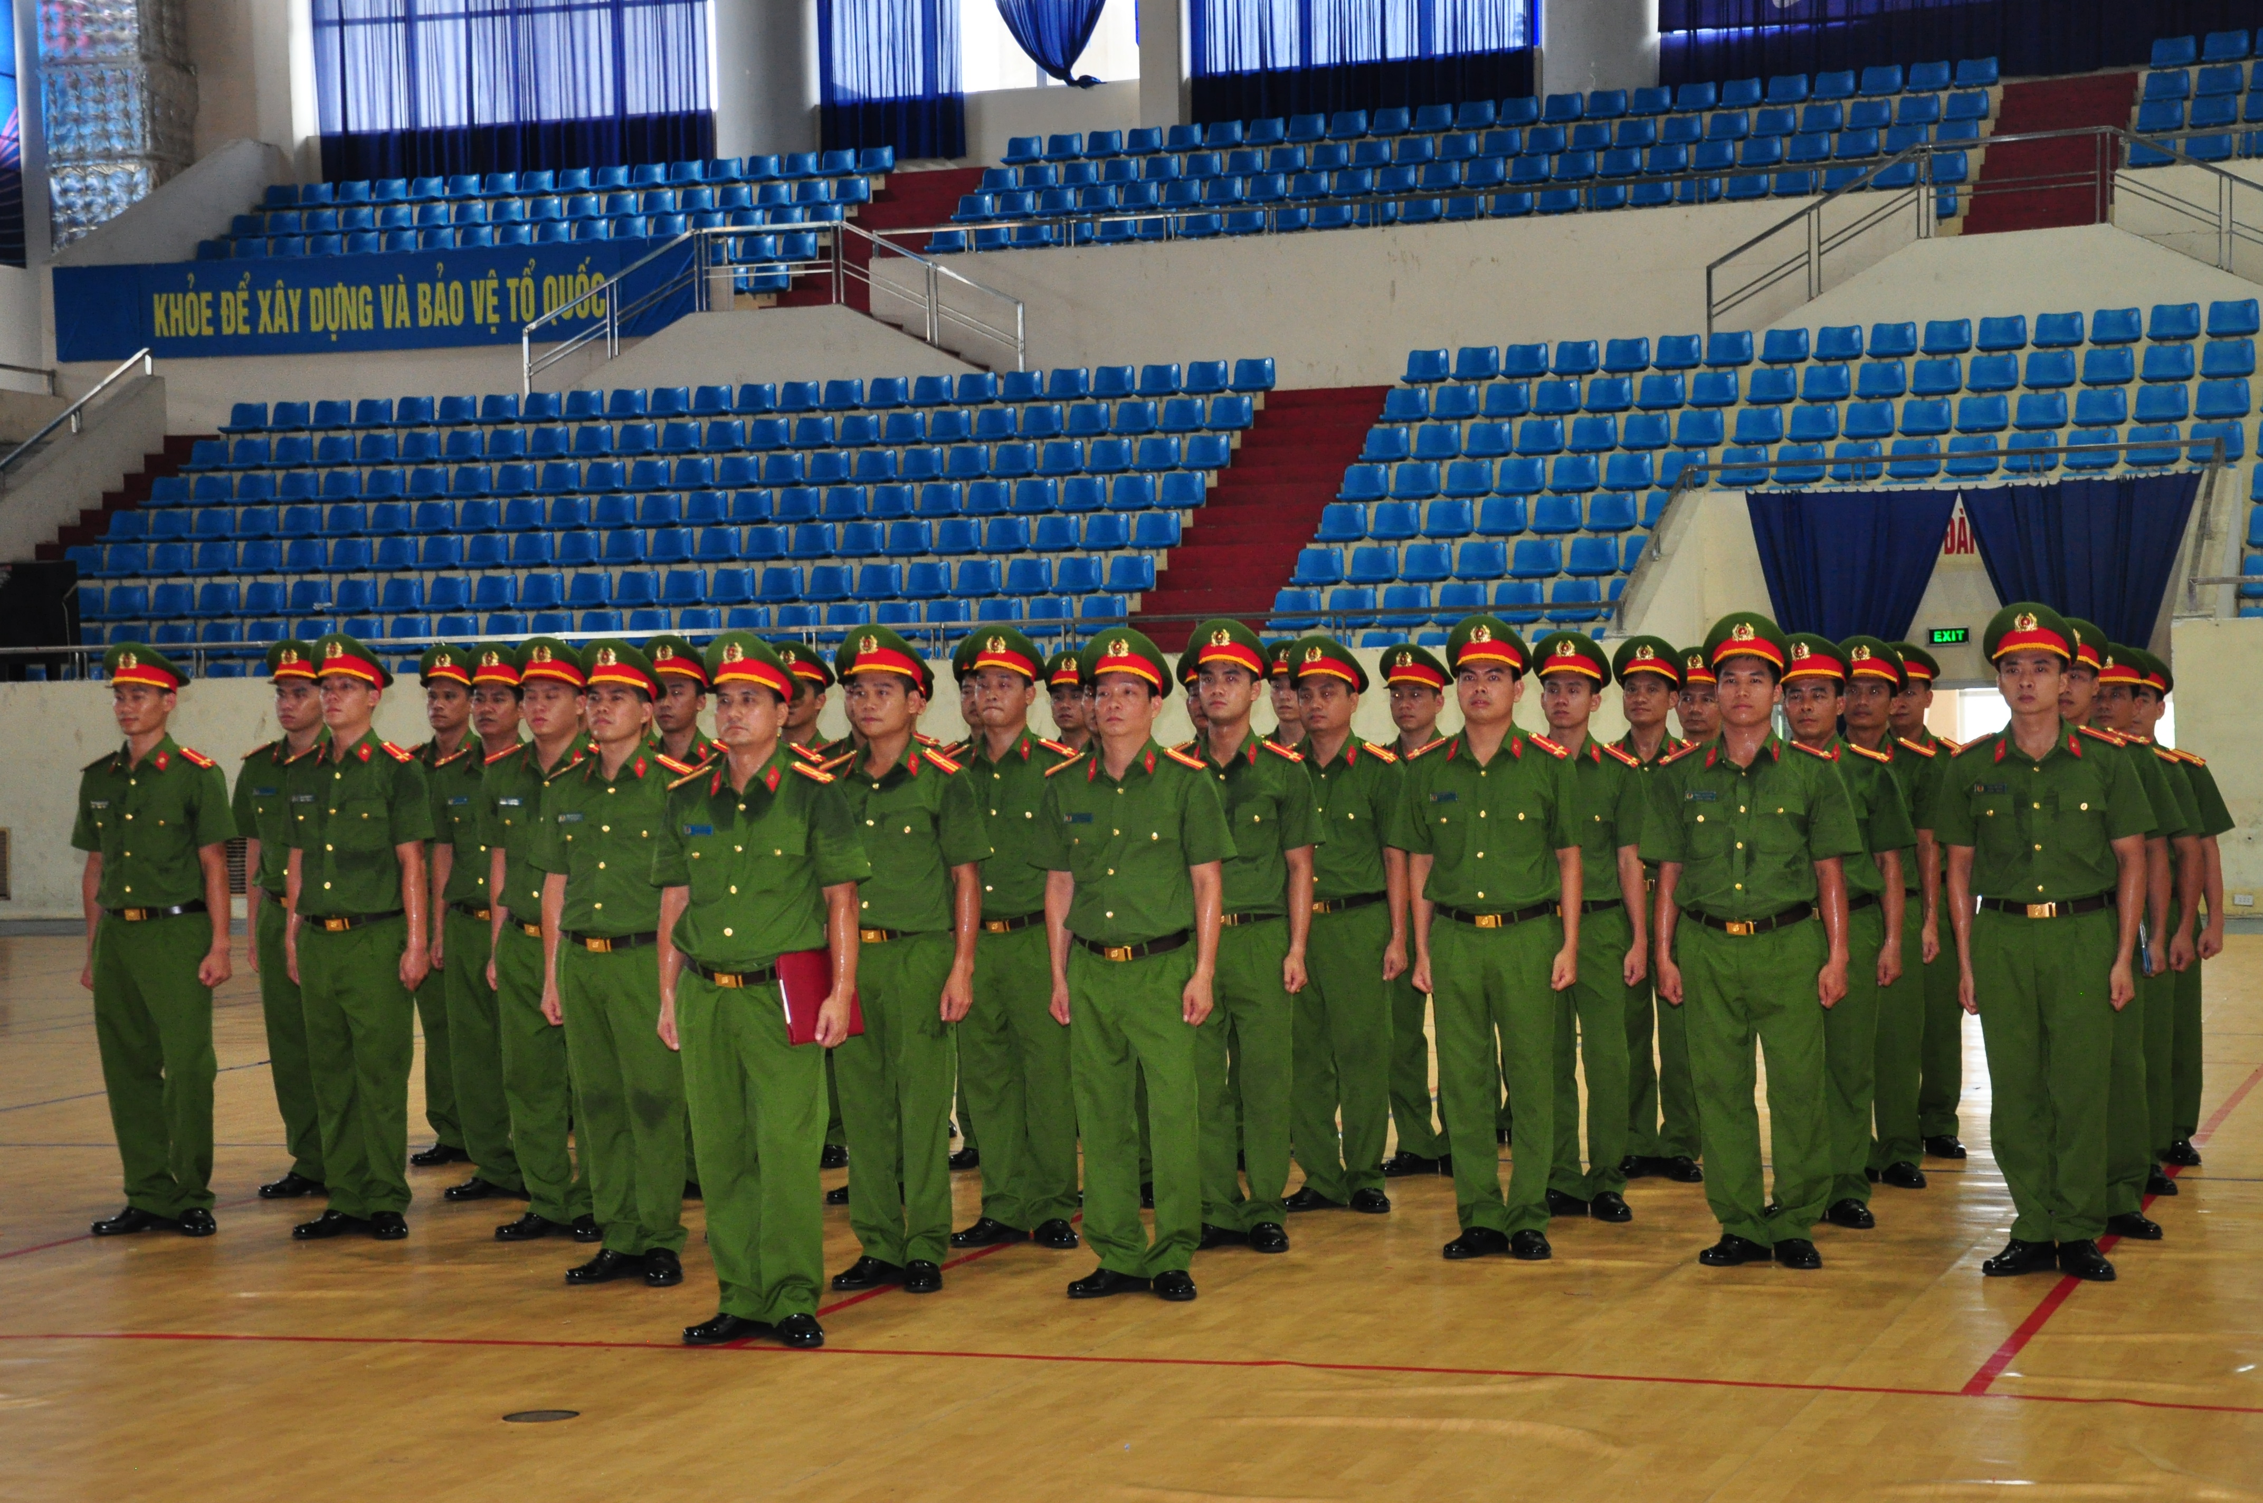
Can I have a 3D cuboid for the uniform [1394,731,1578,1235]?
[{"bbox_3d":[1.012,0.653,11.235,0.530,1.416,0.290,-1,0,19],"label":"uniform"}]

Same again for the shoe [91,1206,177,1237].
[{"bbox_3d":[-3.142,1.465,12.495,0.285,0.100,0.102,-1,0,-40],"label":"shoe"}]

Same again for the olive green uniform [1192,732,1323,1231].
[{"bbox_3d":[0.304,0.663,11.450,0.550,1.443,0.300,-1,0,20],"label":"olive green uniform"}]

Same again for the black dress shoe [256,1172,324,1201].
[{"bbox_3d":[-2.801,1.430,13.222,0.102,0.102,0.285,-1,0,43],"label":"black dress shoe"}]

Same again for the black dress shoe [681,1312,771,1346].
[{"bbox_3d":[-0.992,1.407,9.855,0.280,0.102,0.103,-2,1,-42],"label":"black dress shoe"}]

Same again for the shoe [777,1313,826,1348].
[{"bbox_3d":[-0.821,1.422,9.915,0.102,0.100,0.285,-1,0,-15],"label":"shoe"}]

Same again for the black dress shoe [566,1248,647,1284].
[{"bbox_3d":[-1.479,1.431,11.132,0.102,0.102,0.285,-1,0,43],"label":"black dress shoe"}]

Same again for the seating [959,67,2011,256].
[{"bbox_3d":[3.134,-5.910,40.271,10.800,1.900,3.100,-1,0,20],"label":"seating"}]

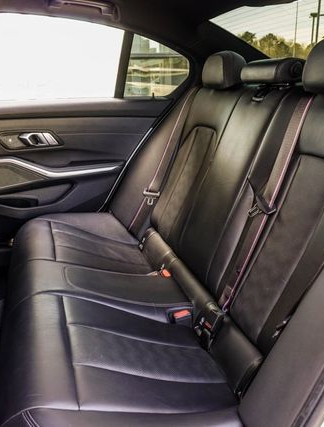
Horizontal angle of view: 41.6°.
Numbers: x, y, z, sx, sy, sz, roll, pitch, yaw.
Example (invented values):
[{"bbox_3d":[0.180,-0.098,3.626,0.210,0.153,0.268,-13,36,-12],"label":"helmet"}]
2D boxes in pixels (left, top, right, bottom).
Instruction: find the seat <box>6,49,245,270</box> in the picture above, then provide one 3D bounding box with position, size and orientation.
[{"bbox_3d":[-0.127,-0.147,1.687,0.930,0.930,0.530,-5,18,-16],"label":"seat"}]

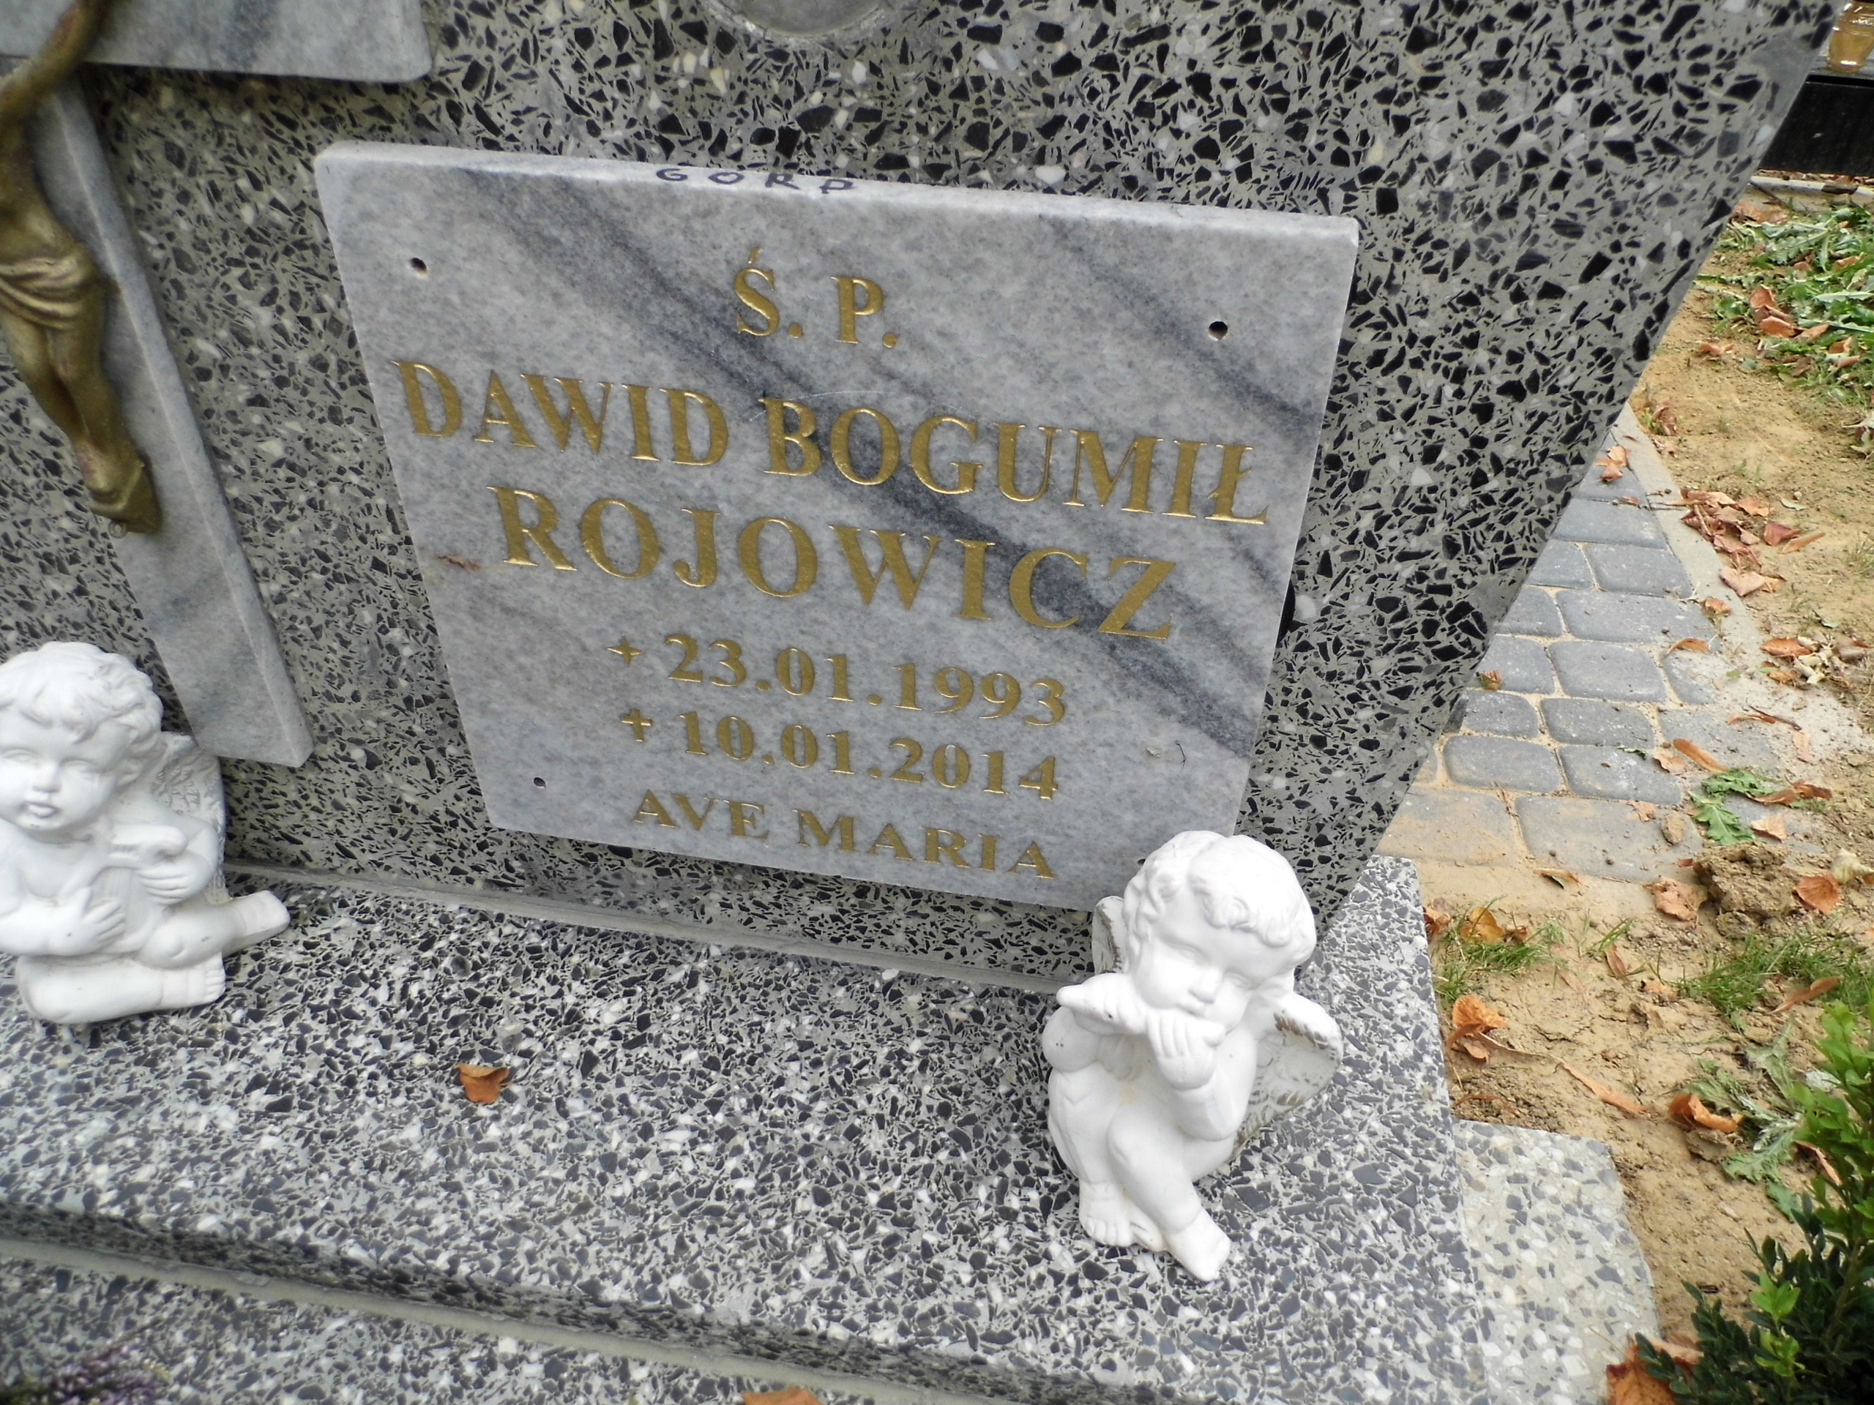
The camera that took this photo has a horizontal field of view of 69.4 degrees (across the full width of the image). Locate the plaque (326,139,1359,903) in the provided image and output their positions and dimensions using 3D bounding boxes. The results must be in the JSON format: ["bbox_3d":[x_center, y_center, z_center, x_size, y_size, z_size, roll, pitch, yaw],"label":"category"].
[{"bbox_3d":[-0.051,-0.056,0.659,0.420,0.386,0.021,7,40,7],"label":"plaque"}]

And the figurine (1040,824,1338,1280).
[{"bbox_3d":[0.128,0.172,0.691,0.133,0.200,0.144,24,45,25],"label":"figurine"}]

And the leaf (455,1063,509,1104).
[{"bbox_3d":[-0.260,0.218,0.774,0.028,0.011,0.021,3,40,2],"label":"leaf"}]

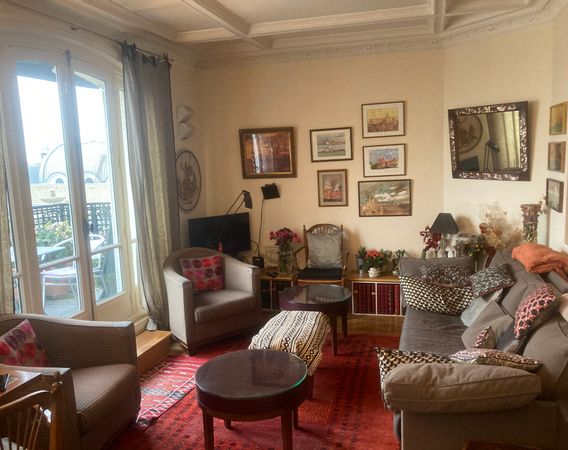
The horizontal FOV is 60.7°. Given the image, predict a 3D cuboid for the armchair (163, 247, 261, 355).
[{"bbox_3d":[-0.730,0.643,4.534,0.752,0.762,0.703,-9,10,-38],"label":"armchair"}]

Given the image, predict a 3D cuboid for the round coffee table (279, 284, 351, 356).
[{"bbox_3d":[0.269,0.797,4.096,0.605,0.440,0.605,-2,8,0],"label":"round coffee table"}]

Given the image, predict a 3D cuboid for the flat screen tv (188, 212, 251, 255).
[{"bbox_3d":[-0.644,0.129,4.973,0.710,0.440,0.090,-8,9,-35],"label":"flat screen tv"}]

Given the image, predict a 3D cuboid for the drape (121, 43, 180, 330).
[{"bbox_3d":[-1.060,-0.249,4.159,0.150,2.420,0.700,0,8,16],"label":"drape"}]

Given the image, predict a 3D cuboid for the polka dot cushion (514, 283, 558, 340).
[{"bbox_3d":[1.506,0.509,2.913,0.130,0.350,0.360,33,16,9],"label":"polka dot cushion"}]

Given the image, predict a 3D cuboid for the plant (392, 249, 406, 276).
[{"bbox_3d":[1.158,0.390,4.865,0.158,0.273,0.158,0,8,17],"label":"plant"}]

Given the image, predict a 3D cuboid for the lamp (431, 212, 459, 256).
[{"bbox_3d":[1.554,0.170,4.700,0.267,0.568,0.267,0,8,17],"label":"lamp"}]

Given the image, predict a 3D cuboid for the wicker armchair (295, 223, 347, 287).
[{"bbox_3d":[0.389,0.456,4.848,0.540,0.910,0.570,-1,8,12],"label":"wicker armchair"}]

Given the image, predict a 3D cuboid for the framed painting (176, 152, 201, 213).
[{"bbox_3d":[-0.985,-0.459,5.076,0.030,0.629,0.564,0,8,17],"label":"framed painting"}]

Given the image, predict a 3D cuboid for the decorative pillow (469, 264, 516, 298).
[{"bbox_3d":[1.585,0.432,3.712,0.330,0.110,0.290,-22,24,10],"label":"decorative pillow"}]

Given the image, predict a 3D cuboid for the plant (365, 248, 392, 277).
[{"bbox_3d":[0.957,0.389,4.915,0.257,0.277,0.218,0,8,17],"label":"plant"}]

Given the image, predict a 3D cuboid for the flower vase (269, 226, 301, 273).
[{"bbox_3d":[0.005,0.283,5.198,0.307,0.487,0.277,0,8,17],"label":"flower vase"}]

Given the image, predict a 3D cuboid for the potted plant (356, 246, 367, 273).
[{"bbox_3d":[0.794,0.377,4.951,0.115,0.280,0.115,0,8,14],"label":"potted plant"}]

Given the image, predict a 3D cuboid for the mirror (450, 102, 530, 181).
[{"bbox_3d":[1.776,-0.711,4.242,0.040,0.641,0.782,-14,13,-29],"label":"mirror"}]

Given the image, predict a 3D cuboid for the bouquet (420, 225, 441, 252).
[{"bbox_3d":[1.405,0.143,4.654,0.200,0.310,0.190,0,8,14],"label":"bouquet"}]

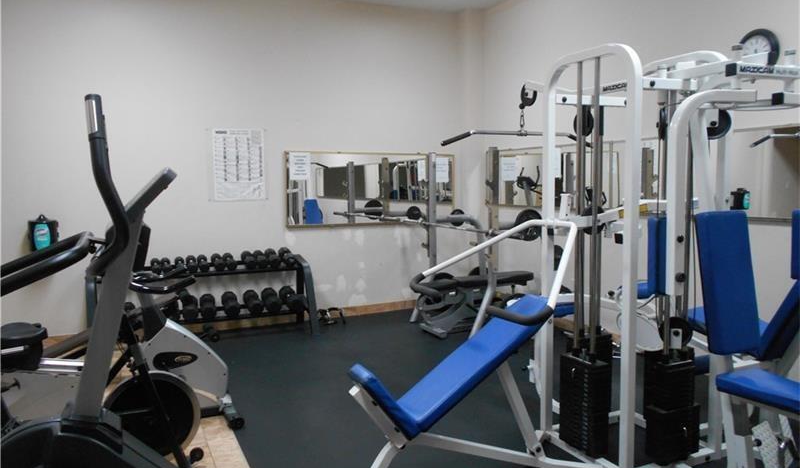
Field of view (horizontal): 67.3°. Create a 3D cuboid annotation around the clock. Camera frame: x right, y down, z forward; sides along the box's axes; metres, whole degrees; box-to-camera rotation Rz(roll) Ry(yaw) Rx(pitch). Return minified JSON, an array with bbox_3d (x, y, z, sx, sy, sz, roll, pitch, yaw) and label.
[{"bbox_3d":[2.353,-1.196,3.972,0.045,0.290,0.290,-4,6,-25],"label":"clock"}]

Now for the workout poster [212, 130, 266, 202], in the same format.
[{"bbox_3d":[-1.610,-0.689,6.039,0.530,0.715,0.015,-4,6,-25],"label":"workout poster"}]

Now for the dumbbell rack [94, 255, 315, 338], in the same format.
[{"bbox_3d":[-1.820,0.647,5.670,2.000,0.760,0.580,-4,6,-25],"label":"dumbbell rack"}]

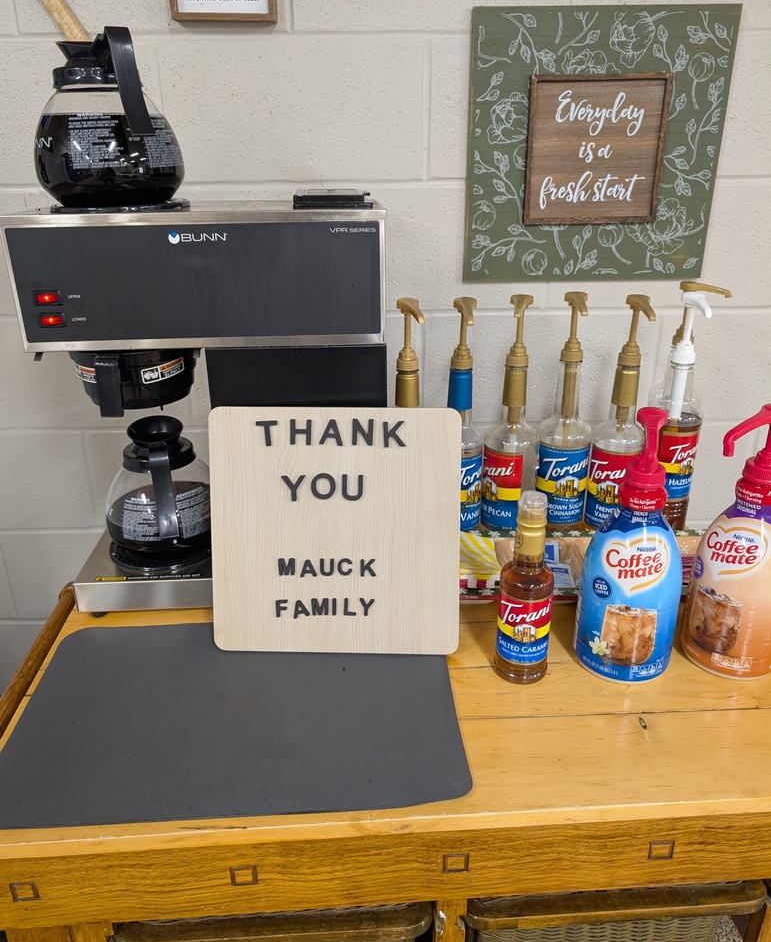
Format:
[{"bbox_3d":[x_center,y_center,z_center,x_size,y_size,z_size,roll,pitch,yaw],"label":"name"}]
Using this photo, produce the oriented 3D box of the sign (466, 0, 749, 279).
[{"bbox_3d":[0.322,-0.493,1.100,0.388,0.385,0.034,-1,22,0],"label":"sign"}]

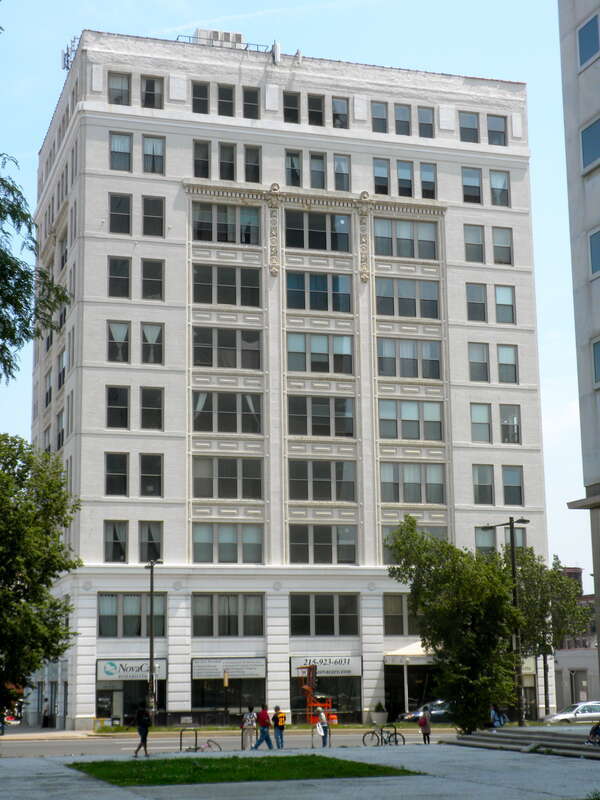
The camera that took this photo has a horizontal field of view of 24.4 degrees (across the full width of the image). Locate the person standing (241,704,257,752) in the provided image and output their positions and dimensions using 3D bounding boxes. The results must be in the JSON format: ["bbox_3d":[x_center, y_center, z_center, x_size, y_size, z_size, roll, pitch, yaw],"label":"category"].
[{"bbox_3d":[-2.010,12.896,54.504,0.600,1.772,0.450,2,-11,-15],"label":"person standing"}]

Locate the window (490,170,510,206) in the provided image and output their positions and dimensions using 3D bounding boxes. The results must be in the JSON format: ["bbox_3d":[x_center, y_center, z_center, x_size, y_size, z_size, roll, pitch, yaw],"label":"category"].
[{"bbox_3d":[12.912,-13.598,89.290,1.342,2.379,0.200,3,-11,-17],"label":"window"}]

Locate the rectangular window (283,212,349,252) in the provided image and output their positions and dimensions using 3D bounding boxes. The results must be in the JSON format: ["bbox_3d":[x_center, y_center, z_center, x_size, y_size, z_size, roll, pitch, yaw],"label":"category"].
[{"bbox_3d":[1.151,-10.822,89.362,4.422,2.533,0.200,3,-11,-17],"label":"rectangular window"}]

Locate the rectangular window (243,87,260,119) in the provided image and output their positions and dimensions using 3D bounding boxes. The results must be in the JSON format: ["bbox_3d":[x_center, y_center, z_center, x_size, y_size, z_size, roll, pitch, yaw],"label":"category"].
[{"bbox_3d":[-3.010,-18.667,87.225,1.056,2.082,0.150,3,-12,-17],"label":"rectangular window"}]

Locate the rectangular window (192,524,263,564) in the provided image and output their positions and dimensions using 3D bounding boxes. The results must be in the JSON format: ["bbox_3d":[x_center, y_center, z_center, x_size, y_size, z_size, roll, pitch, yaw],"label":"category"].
[{"bbox_3d":[-4.274,8.617,83.045,4.399,2.419,0.250,3,-12,-17],"label":"rectangular window"}]

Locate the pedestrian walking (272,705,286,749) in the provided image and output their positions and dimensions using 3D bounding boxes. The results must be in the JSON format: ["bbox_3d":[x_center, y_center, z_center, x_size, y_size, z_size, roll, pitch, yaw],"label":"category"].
[{"bbox_3d":[-0.840,13.475,56.966,0.520,1.740,0.380,7,-14,-37],"label":"pedestrian walking"}]

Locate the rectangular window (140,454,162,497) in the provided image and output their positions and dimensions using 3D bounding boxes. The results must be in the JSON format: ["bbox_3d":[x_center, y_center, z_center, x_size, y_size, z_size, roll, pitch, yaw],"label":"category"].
[{"bbox_3d":[-8.612,4.401,80.712,1.378,2.471,0.150,3,-12,-17],"label":"rectangular window"}]

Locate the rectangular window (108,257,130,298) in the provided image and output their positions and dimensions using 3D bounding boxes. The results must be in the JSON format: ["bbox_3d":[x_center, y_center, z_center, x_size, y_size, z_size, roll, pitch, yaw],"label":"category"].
[{"bbox_3d":[-10.676,-7.269,82.446,1.328,2.518,0.150,3,-12,-17],"label":"rectangular window"}]

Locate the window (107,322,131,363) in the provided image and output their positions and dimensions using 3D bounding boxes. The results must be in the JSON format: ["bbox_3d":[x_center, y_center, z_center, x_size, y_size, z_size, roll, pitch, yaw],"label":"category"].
[{"bbox_3d":[-10.414,-3.306,79.684,1.386,2.487,0.200,3,-12,-17],"label":"window"}]

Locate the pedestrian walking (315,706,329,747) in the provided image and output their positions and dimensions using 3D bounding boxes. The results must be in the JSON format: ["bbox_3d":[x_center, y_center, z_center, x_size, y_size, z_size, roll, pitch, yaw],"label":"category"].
[{"bbox_3d":[0.912,13.186,55.769,0.460,1.614,0.480,-4,-11,14],"label":"pedestrian walking"}]

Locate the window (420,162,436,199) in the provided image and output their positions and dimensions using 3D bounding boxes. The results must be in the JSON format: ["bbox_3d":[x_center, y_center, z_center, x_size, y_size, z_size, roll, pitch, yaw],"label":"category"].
[{"bbox_3d":[8.008,-13.622,86.294,1.028,2.270,0.220,3,-12,-17],"label":"window"}]

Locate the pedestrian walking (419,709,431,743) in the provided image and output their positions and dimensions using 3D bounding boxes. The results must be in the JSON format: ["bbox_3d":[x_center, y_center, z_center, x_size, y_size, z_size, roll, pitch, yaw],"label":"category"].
[{"bbox_3d":[5.228,13.674,58.160,0.500,1.630,0.380,-5,-12,19],"label":"pedestrian walking"}]

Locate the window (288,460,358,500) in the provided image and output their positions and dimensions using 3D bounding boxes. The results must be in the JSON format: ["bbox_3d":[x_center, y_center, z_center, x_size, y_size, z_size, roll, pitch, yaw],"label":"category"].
[{"bbox_3d":[1.382,4.975,85.577,4.359,2.522,0.250,3,-12,-17],"label":"window"}]

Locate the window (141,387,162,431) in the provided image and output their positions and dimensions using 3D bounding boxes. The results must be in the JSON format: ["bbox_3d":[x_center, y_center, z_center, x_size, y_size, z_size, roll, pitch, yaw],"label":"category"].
[{"bbox_3d":[-8.461,0.543,79.519,1.388,2.537,0.200,3,-12,-17],"label":"window"}]

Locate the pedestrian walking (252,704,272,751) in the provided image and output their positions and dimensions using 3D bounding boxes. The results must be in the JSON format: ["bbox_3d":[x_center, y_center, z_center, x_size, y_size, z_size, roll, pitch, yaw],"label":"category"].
[{"bbox_3d":[-1.430,12.496,52.968,0.720,1.720,0.520,-1,-11,3],"label":"pedestrian walking"}]

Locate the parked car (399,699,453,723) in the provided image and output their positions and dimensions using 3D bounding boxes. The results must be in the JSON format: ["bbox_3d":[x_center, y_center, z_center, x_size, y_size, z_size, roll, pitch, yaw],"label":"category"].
[{"bbox_3d":[8.062,18.004,80.139,4.600,1.460,1.780,3,-12,-17],"label":"parked car"}]

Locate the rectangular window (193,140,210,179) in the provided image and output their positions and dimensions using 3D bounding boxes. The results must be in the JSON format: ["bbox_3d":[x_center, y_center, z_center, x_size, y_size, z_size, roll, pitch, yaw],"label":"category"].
[{"bbox_3d":[-5.859,-14.484,83.445,1.002,2.361,0.200,3,-11,-17],"label":"rectangular window"}]

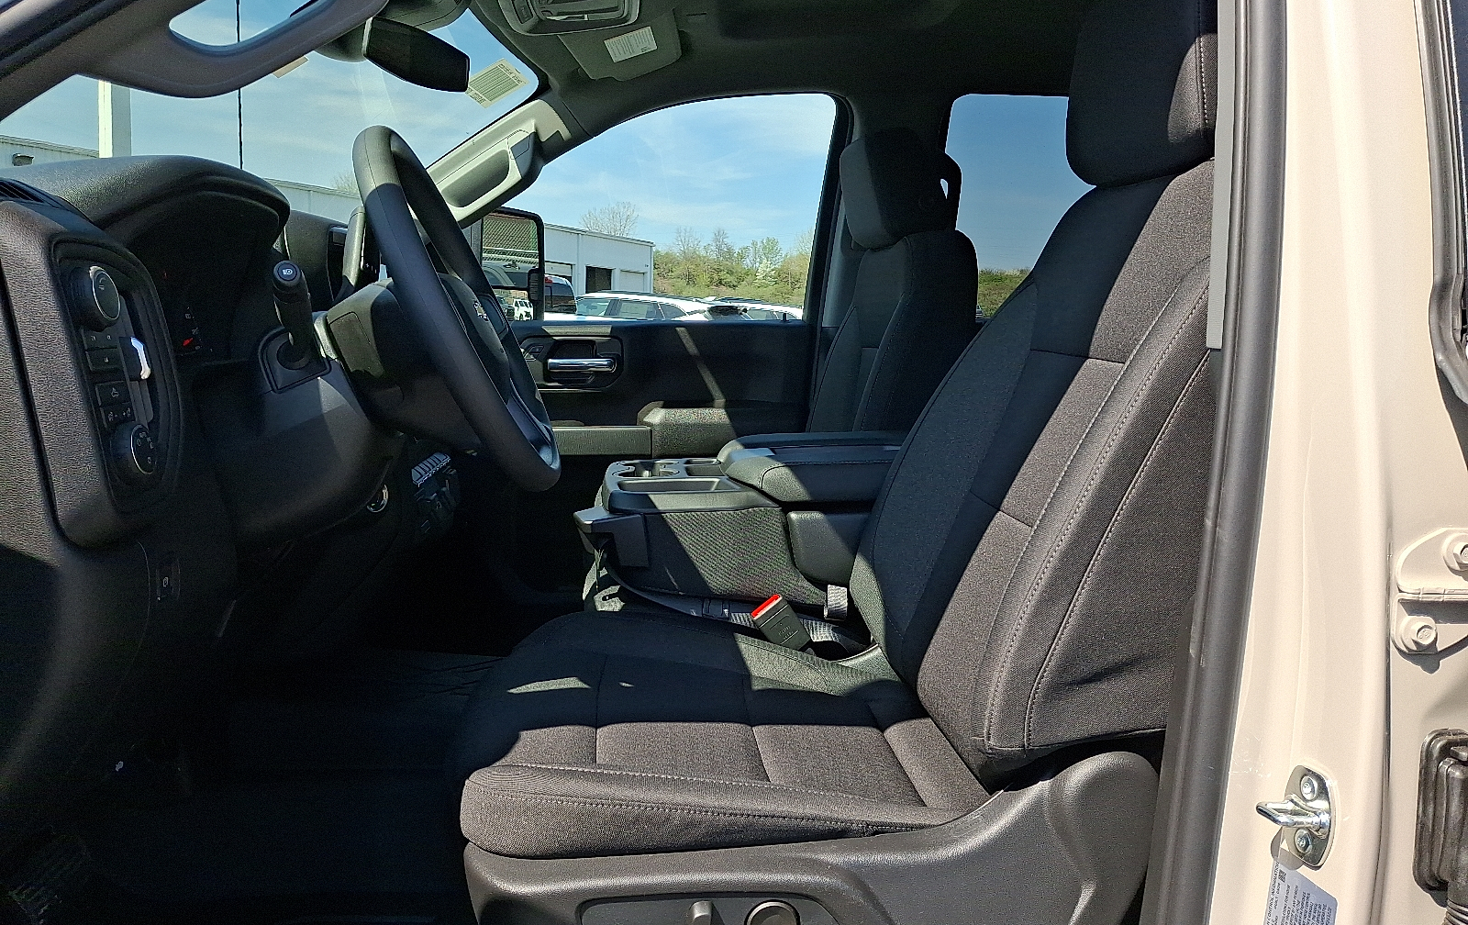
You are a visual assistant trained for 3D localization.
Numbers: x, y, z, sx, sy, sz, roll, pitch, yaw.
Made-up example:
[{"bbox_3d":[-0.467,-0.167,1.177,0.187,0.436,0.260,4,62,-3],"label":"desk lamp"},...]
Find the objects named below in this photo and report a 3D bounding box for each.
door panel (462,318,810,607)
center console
[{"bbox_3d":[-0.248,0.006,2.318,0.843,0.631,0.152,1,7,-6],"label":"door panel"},{"bbox_3d":[0.026,0.070,1.561,0.500,0.192,0.343,1,7,-6],"label":"center console"}]

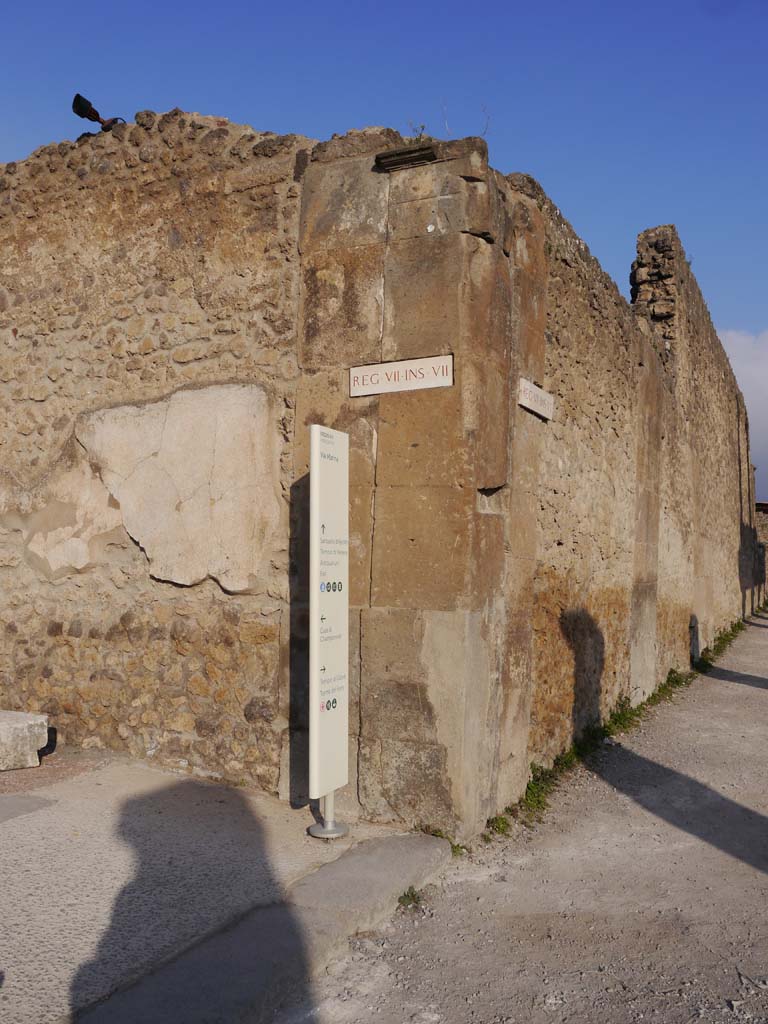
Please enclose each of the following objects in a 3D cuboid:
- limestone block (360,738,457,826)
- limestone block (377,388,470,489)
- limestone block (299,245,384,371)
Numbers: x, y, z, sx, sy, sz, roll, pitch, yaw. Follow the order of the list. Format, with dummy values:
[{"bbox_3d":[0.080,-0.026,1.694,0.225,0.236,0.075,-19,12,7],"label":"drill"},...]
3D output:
[{"bbox_3d":[0.177,1.350,4.330,0.497,0.389,0.380,0,-1,25],"label":"limestone block"},{"bbox_3d":[0.302,-0.450,4.939,0.564,0.644,0.400,-1,-3,25],"label":"limestone block"},{"bbox_3d":[-0.144,-1.075,4.556,0.503,0.626,0.400,0,-1,25],"label":"limestone block"}]

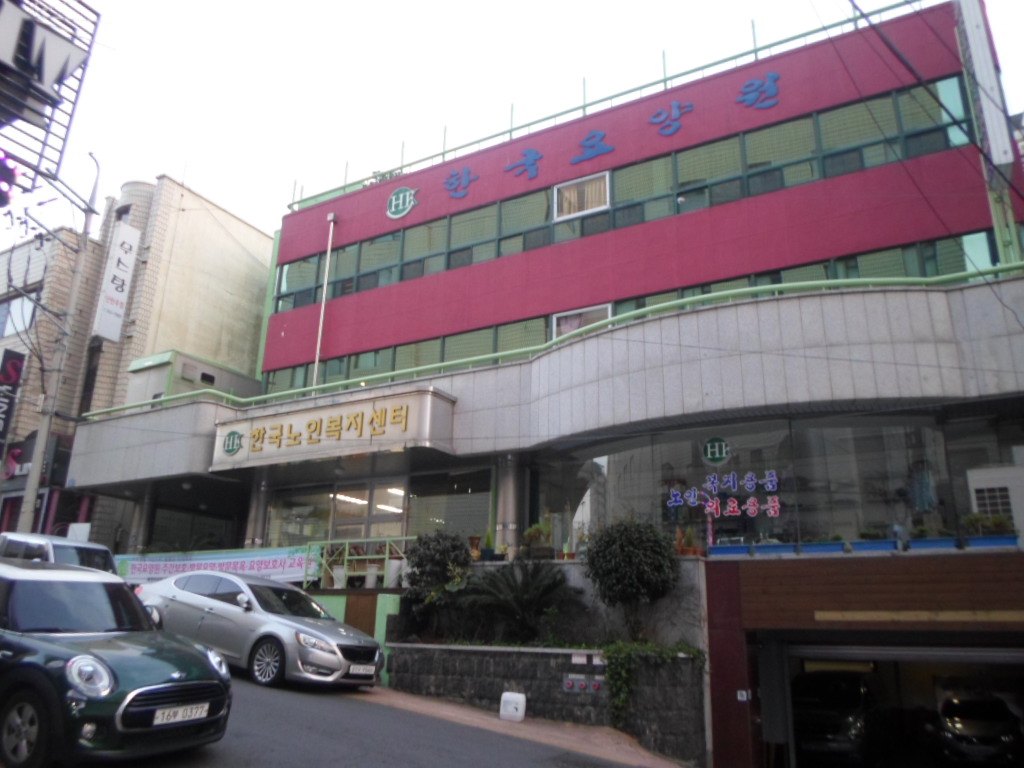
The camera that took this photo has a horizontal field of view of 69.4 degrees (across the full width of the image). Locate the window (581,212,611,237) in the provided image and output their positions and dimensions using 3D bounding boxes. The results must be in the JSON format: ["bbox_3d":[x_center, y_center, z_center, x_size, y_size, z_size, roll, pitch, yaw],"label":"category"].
[{"bbox_3d":[1.943,-3.706,17.070,0.700,0.490,0.100,-8,-19,27],"label":"window"}]

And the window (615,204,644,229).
[{"bbox_3d":[2.552,-3.639,16.109,0.666,0.422,0.100,-8,-20,29],"label":"window"}]

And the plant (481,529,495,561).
[{"bbox_3d":[-0.412,2.702,12.447,0.230,0.500,0.230,1,-17,0],"label":"plant"}]

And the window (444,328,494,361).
[{"bbox_3d":[-1.048,-0.880,17.718,1.459,0.709,0.100,-8,-20,28],"label":"window"}]

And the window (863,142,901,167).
[{"bbox_3d":[7.199,-4.447,14.363,0.729,0.472,0.100,-8,-19,28],"label":"window"}]

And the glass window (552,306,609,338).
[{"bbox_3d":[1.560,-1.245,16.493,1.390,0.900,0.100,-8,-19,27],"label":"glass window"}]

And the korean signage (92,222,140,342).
[{"bbox_3d":[-12.202,-3.134,22.806,0.200,3.781,0.776,-8,-20,29],"label":"korean signage"}]

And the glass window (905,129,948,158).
[{"bbox_3d":[7.723,-4.478,13.788,0.695,0.459,0.100,-8,-20,28],"label":"glass window"}]

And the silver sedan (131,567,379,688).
[{"bbox_3d":[-4.100,3.830,11.930,4.950,1.475,1.850,-3,-19,33],"label":"silver sedan"}]

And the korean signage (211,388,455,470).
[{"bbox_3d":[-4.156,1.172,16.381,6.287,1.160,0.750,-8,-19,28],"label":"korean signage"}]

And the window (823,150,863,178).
[{"bbox_3d":[6.564,-4.368,14.646,0.700,0.460,0.100,-8,-19,27],"label":"window"}]

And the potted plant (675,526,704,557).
[{"bbox_3d":[2.606,2.325,10.917,0.380,0.440,0.280,-8,-19,27],"label":"potted plant"}]

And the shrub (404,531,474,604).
[{"bbox_3d":[-1.214,3.030,12.211,1.050,1.120,1.000,1,-17,0],"label":"shrub"}]

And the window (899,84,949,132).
[{"bbox_3d":[7.809,-5.234,13.995,0.765,0.917,0.100,-8,-20,28],"label":"window"}]

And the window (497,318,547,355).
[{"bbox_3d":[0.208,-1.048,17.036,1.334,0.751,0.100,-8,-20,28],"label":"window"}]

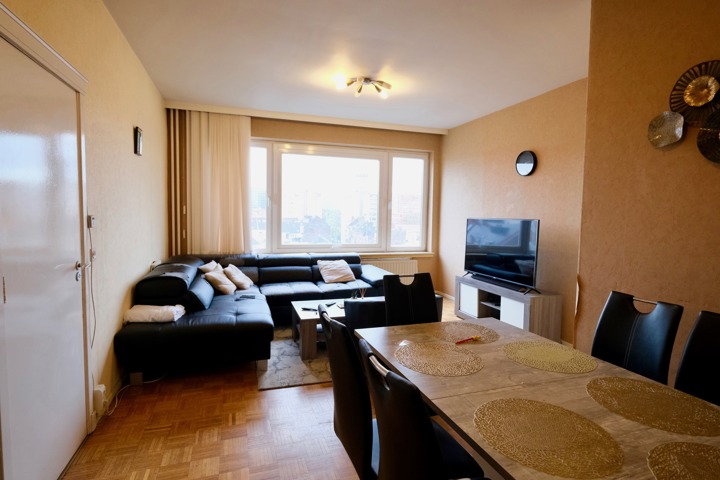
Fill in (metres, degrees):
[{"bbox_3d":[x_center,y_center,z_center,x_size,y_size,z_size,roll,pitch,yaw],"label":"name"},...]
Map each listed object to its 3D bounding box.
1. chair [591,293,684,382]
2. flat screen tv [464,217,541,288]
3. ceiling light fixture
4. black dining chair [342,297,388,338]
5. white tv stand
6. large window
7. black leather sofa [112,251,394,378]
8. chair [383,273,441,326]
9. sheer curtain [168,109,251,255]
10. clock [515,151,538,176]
[{"bbox_3d":[1.129,0.769,1.683,0.550,0.980,0.440,0,4,-18],"label":"chair"},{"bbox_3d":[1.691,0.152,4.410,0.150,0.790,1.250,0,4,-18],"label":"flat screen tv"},{"bbox_3d":[0.066,-1.628,3.785,0.470,0.140,0.470,1,3,0],"label":"ceiling light fixture"},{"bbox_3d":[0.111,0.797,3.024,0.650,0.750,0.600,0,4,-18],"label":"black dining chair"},{"bbox_3d":[1.769,0.832,4.500,0.420,0.545,1.370,0,4,-18],"label":"white tv stand"},{"bbox_3d":[-0.327,-0.632,5.766,3.230,1.740,0.150,0,4,-18],"label":"large window"},{"bbox_3d":[-0.767,0.664,4.138,2.900,0.860,2.070,0,4,-18],"label":"black leather sofa"},{"bbox_3d":[0.395,0.732,2.143,0.440,0.980,0.550,0,4,-18],"label":"chair"},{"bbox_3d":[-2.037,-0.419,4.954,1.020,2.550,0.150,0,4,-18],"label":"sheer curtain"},{"bbox_3d":[2.040,-0.936,4.436,0.050,0.310,0.310,0,4,-18],"label":"clock"}]

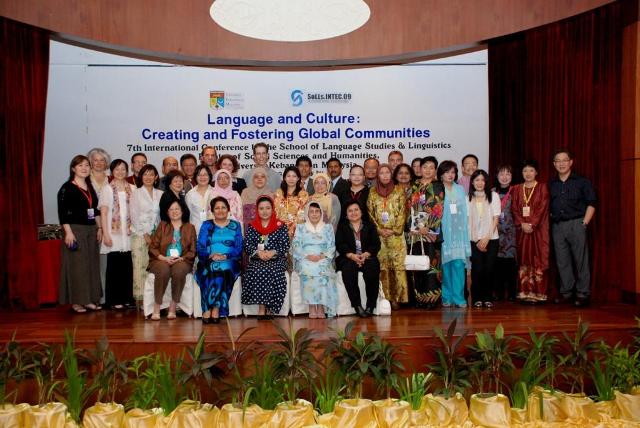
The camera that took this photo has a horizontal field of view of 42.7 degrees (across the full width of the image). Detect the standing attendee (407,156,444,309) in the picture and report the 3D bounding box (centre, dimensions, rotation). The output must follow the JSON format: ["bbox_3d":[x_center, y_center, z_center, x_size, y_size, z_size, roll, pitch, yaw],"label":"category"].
[{"bbox_3d":[1.146,0.194,8.889,0.430,1.625,0.300,0,1,10],"label":"standing attendee"}]

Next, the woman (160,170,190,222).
[{"bbox_3d":[-1.653,0.257,9.330,0.420,1.540,0.300,0,0,-14],"label":"woman"}]

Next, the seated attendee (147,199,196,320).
[{"bbox_3d":[-1.506,0.439,8.330,0.490,1.190,0.780,0,0,-5],"label":"seated attendee"}]

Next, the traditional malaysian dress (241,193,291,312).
[{"bbox_3d":[-0.549,0.418,8.404,0.500,1.227,0.740,-1,1,0],"label":"traditional malaysian dress"}]

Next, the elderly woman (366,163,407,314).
[{"bbox_3d":[0.724,0.224,8.777,0.450,1.498,0.290,0,1,8],"label":"elderly woman"}]

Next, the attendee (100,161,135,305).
[{"bbox_3d":[-2.265,0.213,9.109,0.420,1.649,0.290,-1,1,-16],"label":"attendee"}]

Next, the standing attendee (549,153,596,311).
[{"bbox_3d":[2.849,0.158,9.200,0.530,1.740,0.320,0,0,21],"label":"standing attendee"}]

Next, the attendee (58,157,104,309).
[{"bbox_3d":[-2.584,0.205,8.829,0.480,1.682,0.320,-1,1,-24],"label":"attendee"}]

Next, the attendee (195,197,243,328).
[{"bbox_3d":[-1.004,0.435,8.179,0.490,1.211,0.750,-1,1,2],"label":"attendee"}]

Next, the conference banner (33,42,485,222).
[{"bbox_3d":[-0.693,-1.004,10.400,5.670,2.325,0.050,-1,1,-2],"label":"conference banner"}]

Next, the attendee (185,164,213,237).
[{"bbox_3d":[-1.342,0.232,9.350,0.430,1.590,0.300,0,0,-12],"label":"attendee"}]

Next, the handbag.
[{"bbox_3d":[1.033,0.413,8.669,0.270,0.371,0.100,-1,1,4],"label":"handbag"}]

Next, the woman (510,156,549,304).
[{"bbox_3d":[2.417,0.212,9.400,0.440,1.630,0.310,0,0,14],"label":"woman"}]

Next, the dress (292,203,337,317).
[{"bbox_3d":[-0.056,0.459,8.350,0.460,1.150,0.700,0,0,-2],"label":"dress"}]

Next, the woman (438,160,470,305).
[{"bbox_3d":[1.463,0.210,8.905,0.400,1.584,0.280,0,1,12],"label":"woman"}]

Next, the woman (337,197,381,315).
[{"bbox_3d":[0.399,0.443,8.489,0.480,1.155,0.740,-1,1,-5],"label":"woman"}]

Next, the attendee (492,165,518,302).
[{"bbox_3d":[2.170,0.226,9.550,0.420,1.600,0.290,0,0,16],"label":"attendee"}]

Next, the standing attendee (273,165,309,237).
[{"bbox_3d":[-0.318,0.247,9.120,0.430,1.540,0.280,-1,1,-3],"label":"standing attendee"}]

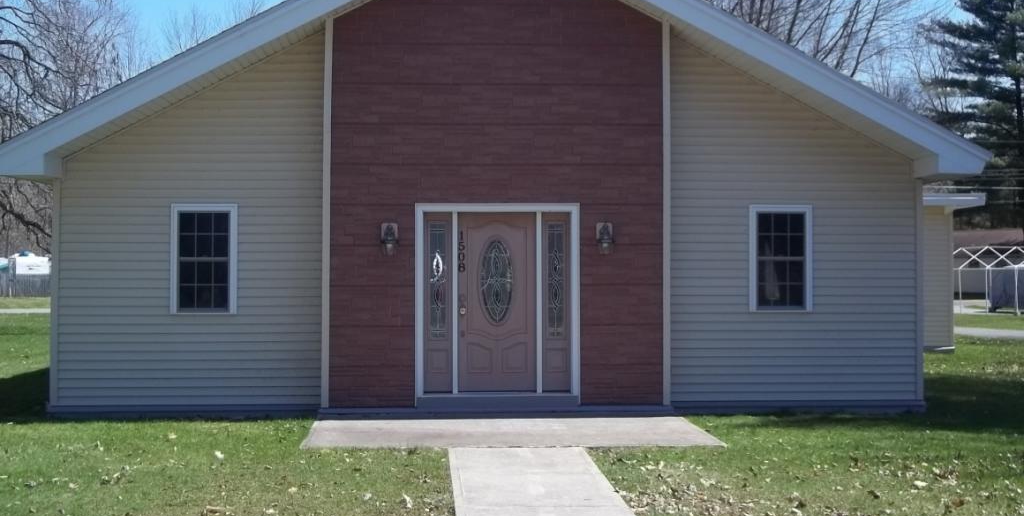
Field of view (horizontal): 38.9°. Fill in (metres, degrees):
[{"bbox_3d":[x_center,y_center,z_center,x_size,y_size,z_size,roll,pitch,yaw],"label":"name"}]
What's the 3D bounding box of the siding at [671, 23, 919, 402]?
[{"bbox_3d":[3.265,-0.422,16.798,2.961,4.281,0.150,0,0,-4],"label":"siding"}]

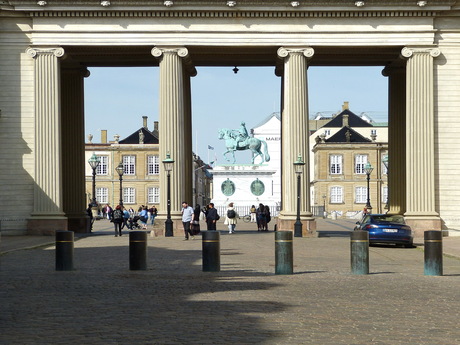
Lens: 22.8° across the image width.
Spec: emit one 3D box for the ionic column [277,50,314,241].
[{"bbox_3d":[3.404,-1.561,58.500,1.903,9.643,1.850,0,-2,1],"label":"ionic column"}]

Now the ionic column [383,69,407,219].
[{"bbox_3d":[10.357,-1.612,69.500,1.950,9.600,1.950,0,-2,1],"label":"ionic column"}]

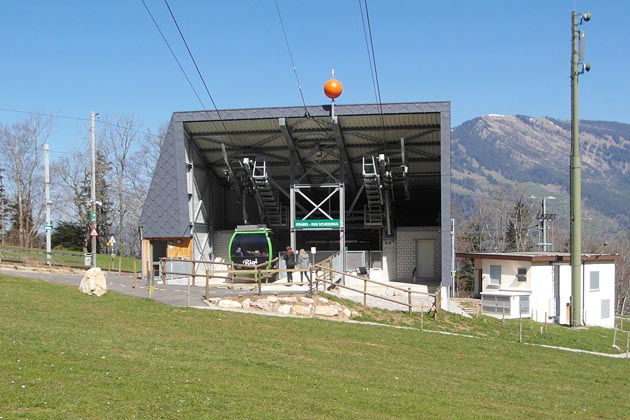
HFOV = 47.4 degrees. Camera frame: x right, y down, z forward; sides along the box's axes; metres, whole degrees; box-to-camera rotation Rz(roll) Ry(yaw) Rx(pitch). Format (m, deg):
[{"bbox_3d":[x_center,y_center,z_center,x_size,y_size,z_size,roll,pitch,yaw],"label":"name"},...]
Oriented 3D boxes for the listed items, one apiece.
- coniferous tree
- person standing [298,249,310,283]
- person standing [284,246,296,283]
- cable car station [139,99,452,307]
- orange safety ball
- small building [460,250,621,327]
[{"bbox_3d":[-19.978,-0.861,65.000,3.300,9.500,3.300,0,-1,0],"label":"coniferous tree"},{"bbox_3d":[-0.483,2.622,33.000,0.540,1.690,0.380,0,-1,3],"label":"person standing"},{"bbox_3d":[-1.127,2.567,33.000,0.520,1.760,0.360,0,-1,0],"label":"person standing"},{"bbox_3d":[-0.930,-0.150,36.700,15.200,8.500,11.000,0,-1,10],"label":"cable car station"},{"bbox_3d":[0.799,-5.250,31.000,0.800,0.800,0.800,0,-1,0],"label":"orange safety ball"},{"bbox_3d":[14.300,4.950,46.500,7.000,4.400,7.400,0,-1,-25],"label":"small building"}]

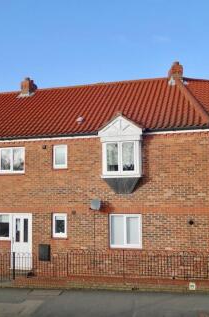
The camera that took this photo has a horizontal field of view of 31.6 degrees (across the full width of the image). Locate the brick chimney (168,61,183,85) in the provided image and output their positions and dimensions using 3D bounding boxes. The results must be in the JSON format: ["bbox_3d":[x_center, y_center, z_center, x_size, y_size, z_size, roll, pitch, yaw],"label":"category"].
[{"bbox_3d":[3.213,-3.844,16.605,0.600,1.076,0.600,-2,-6,17],"label":"brick chimney"}]

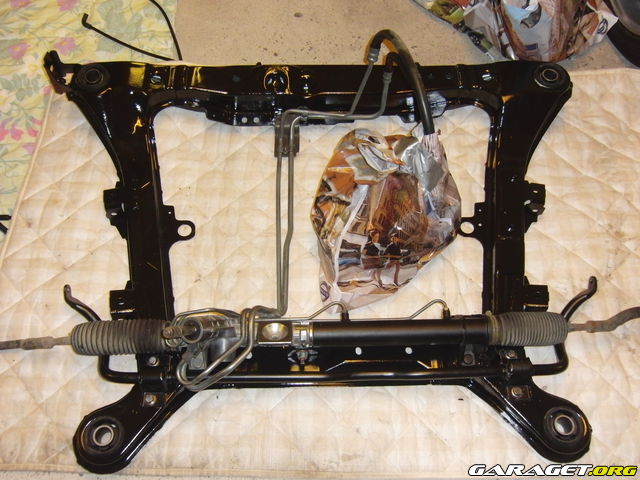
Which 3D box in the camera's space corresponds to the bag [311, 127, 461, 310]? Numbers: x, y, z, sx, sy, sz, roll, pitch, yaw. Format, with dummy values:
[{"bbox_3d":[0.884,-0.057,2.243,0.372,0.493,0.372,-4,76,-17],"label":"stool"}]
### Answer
[{"bbox_3d":[0.139,-0.055,1.345,0.310,0.170,0.385,0,60,0],"label":"bag"}]

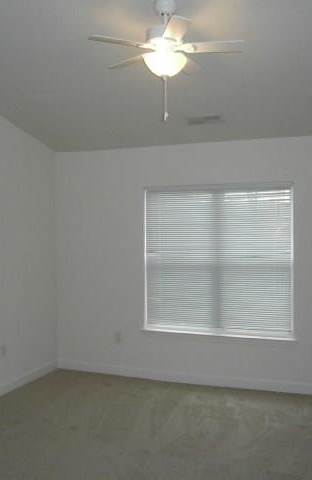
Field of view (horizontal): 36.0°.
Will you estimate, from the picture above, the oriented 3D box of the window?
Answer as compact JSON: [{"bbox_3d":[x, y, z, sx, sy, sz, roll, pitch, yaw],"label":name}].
[{"bbox_3d":[0.611,0.206,4.839,1.530,1.520,0.100,0,1,20],"label":"window"}]

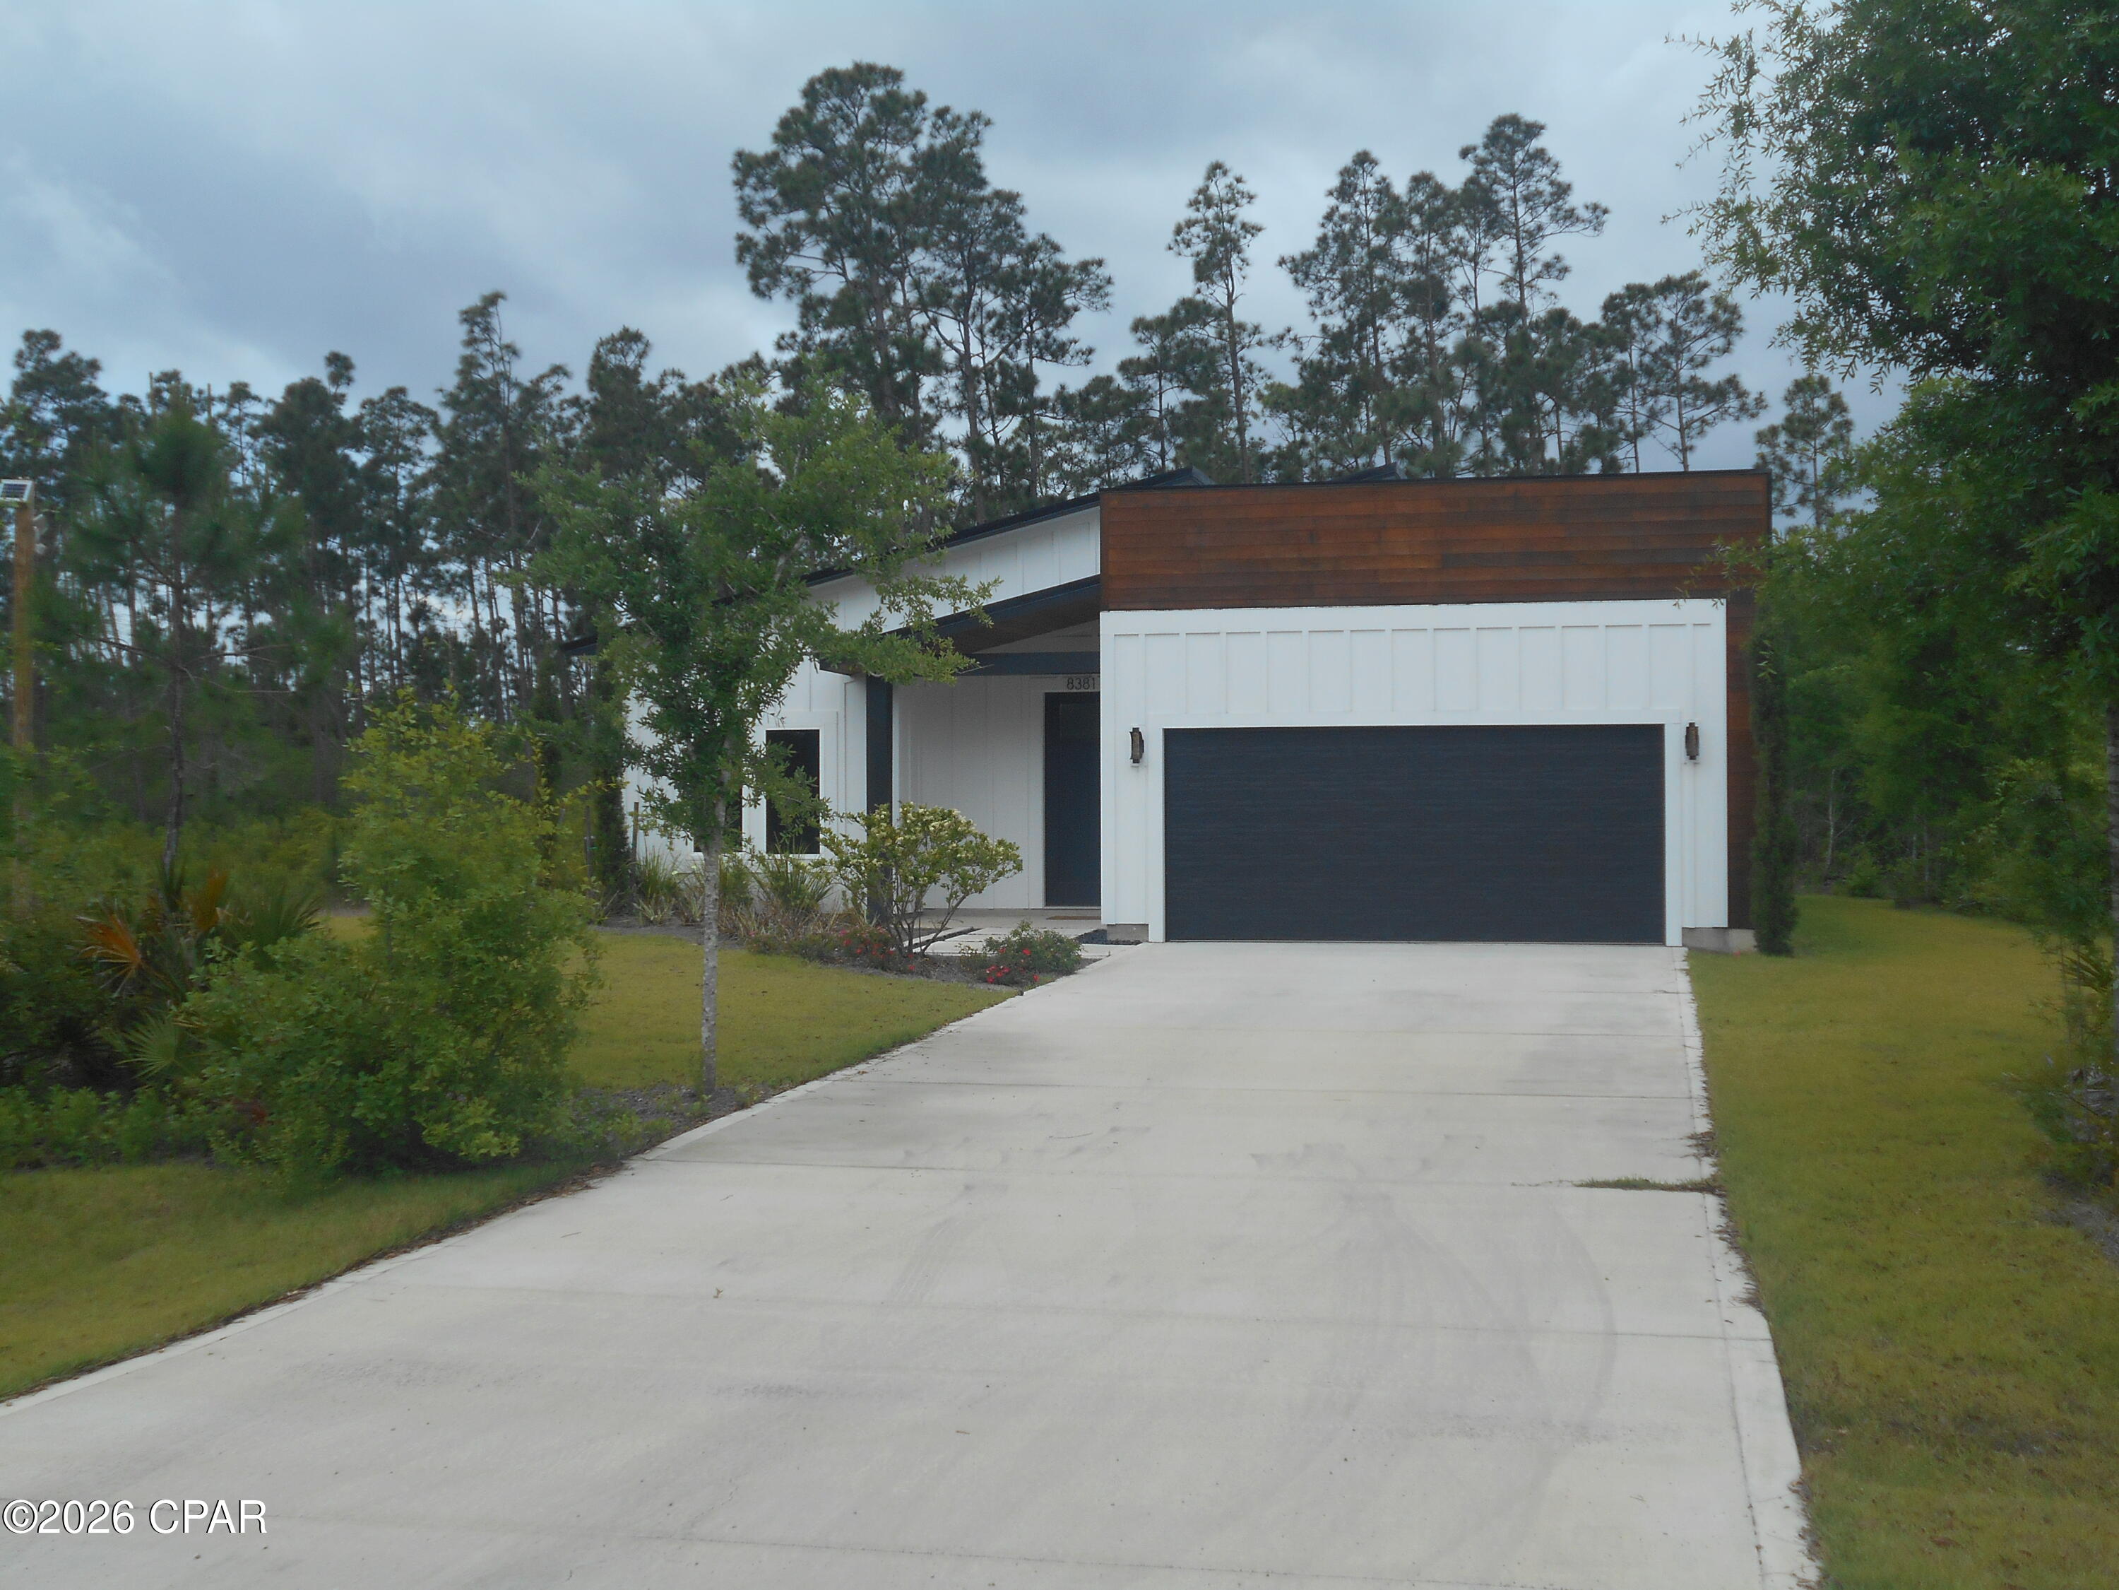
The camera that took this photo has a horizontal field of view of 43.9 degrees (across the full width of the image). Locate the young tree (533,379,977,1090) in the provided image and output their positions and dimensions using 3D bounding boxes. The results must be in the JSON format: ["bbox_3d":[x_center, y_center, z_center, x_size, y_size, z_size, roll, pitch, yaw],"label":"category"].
[{"bbox_3d":[-1.800,-0.360,15.600,2.600,4.200,2.500,0,0,0],"label":"young tree"}]

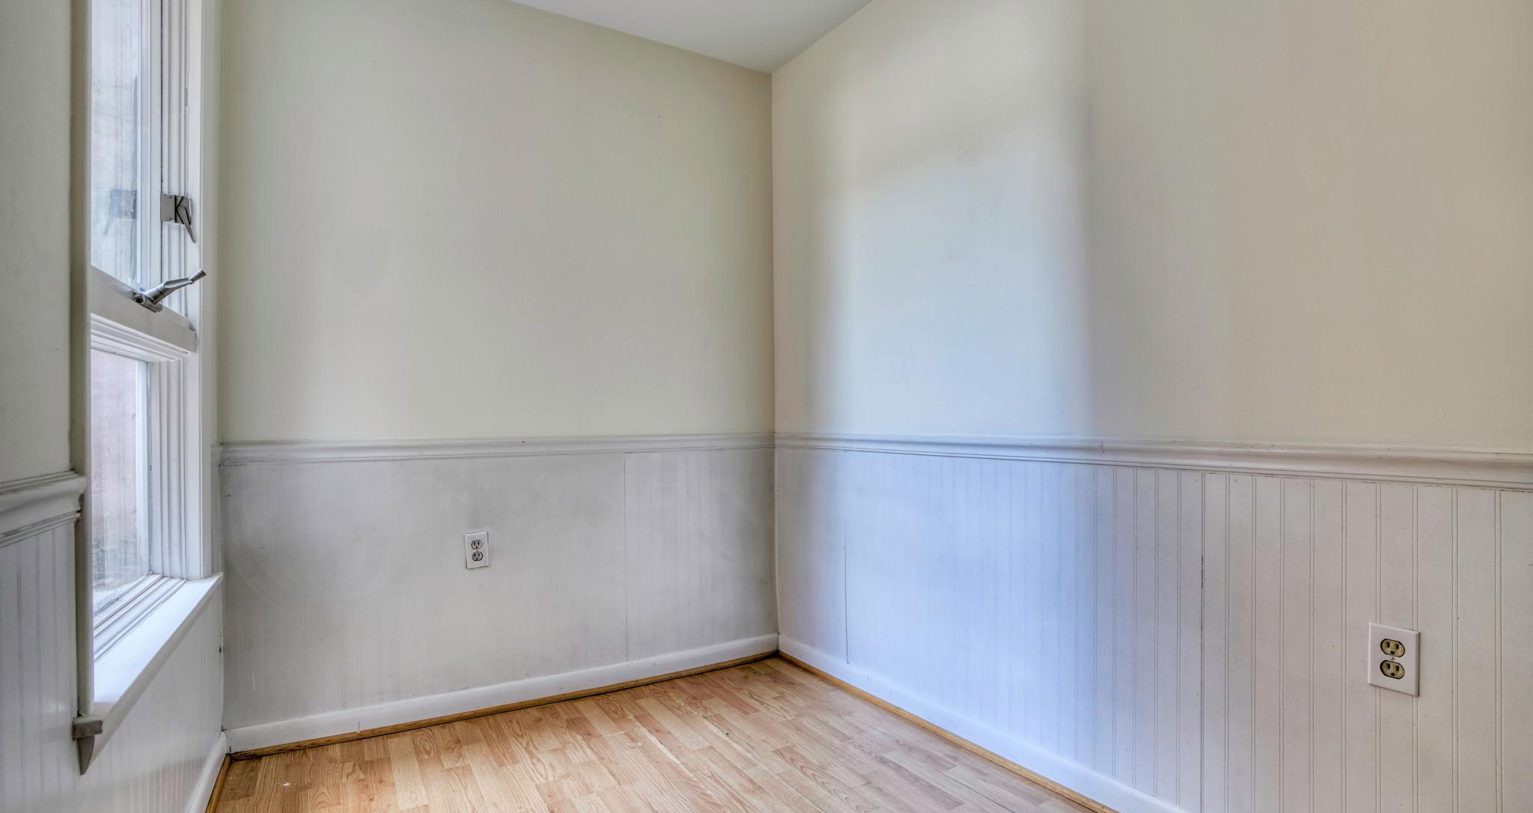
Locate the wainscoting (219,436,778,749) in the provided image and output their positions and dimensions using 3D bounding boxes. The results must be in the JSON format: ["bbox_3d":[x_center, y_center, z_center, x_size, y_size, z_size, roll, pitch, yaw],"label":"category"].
[{"bbox_3d":[-0.758,0.556,2.389,1.831,0.894,0.050,0,-1,-28],"label":"wainscoting"}]

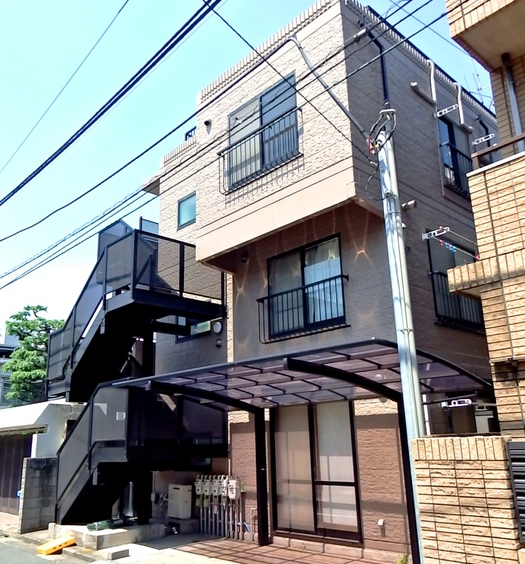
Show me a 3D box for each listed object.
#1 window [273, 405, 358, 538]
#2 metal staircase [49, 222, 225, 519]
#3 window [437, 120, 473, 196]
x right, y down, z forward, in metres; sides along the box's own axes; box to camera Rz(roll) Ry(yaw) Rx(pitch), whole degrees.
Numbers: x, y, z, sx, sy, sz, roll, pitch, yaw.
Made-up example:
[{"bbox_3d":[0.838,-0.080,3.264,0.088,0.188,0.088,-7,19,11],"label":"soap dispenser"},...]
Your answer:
[{"bbox_3d":[0.770,2.877,7.820,1.710,1.970,0.140,-18,-24,42],"label":"window"},{"bbox_3d":[-2.616,1.505,10.556,3.450,6.400,2.200,-18,-24,42],"label":"metal staircase"},{"bbox_3d":[3.821,-2.360,9.821,1.320,1.560,0.140,14,-23,-38],"label":"window"}]

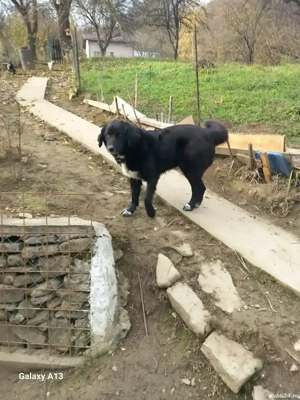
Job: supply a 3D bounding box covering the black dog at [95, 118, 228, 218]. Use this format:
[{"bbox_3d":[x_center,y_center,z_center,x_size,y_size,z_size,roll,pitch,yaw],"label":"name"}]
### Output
[{"bbox_3d":[0.104,-0.179,1.850,0.780,0.570,0.290,-11,27,-23],"label":"black dog"}]

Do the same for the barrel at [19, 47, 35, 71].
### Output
[{"bbox_3d":[-4.731,-5.472,12.010,0.600,0.900,0.600,0,25,0],"label":"barrel"}]

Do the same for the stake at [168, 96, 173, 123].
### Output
[{"bbox_3d":[0.273,-1.168,4.074,0.032,0.350,0.032,0,25,0],"label":"stake"}]

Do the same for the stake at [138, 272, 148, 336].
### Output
[{"bbox_3d":[-0.038,0.582,1.740,0.012,0.012,0.343,-12,69,5],"label":"stake"}]

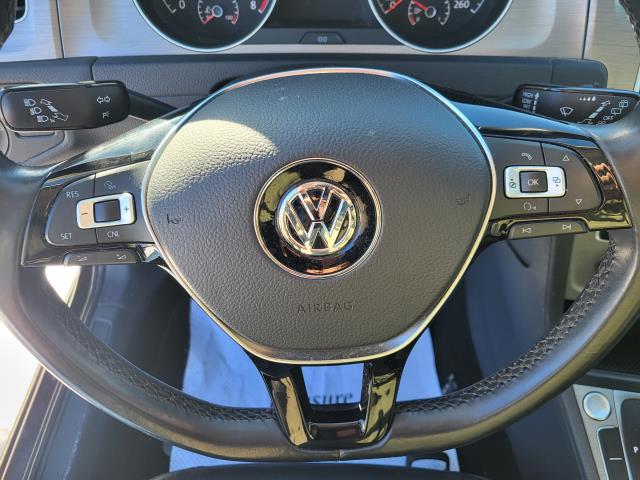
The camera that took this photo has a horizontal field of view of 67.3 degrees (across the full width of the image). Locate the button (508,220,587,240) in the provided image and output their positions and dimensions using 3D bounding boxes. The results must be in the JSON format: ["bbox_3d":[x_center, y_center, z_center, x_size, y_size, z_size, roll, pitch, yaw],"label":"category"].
[{"bbox_3d":[0.119,-0.006,0.254,0.041,0.011,0.010,-4,23,3],"label":"button"}]

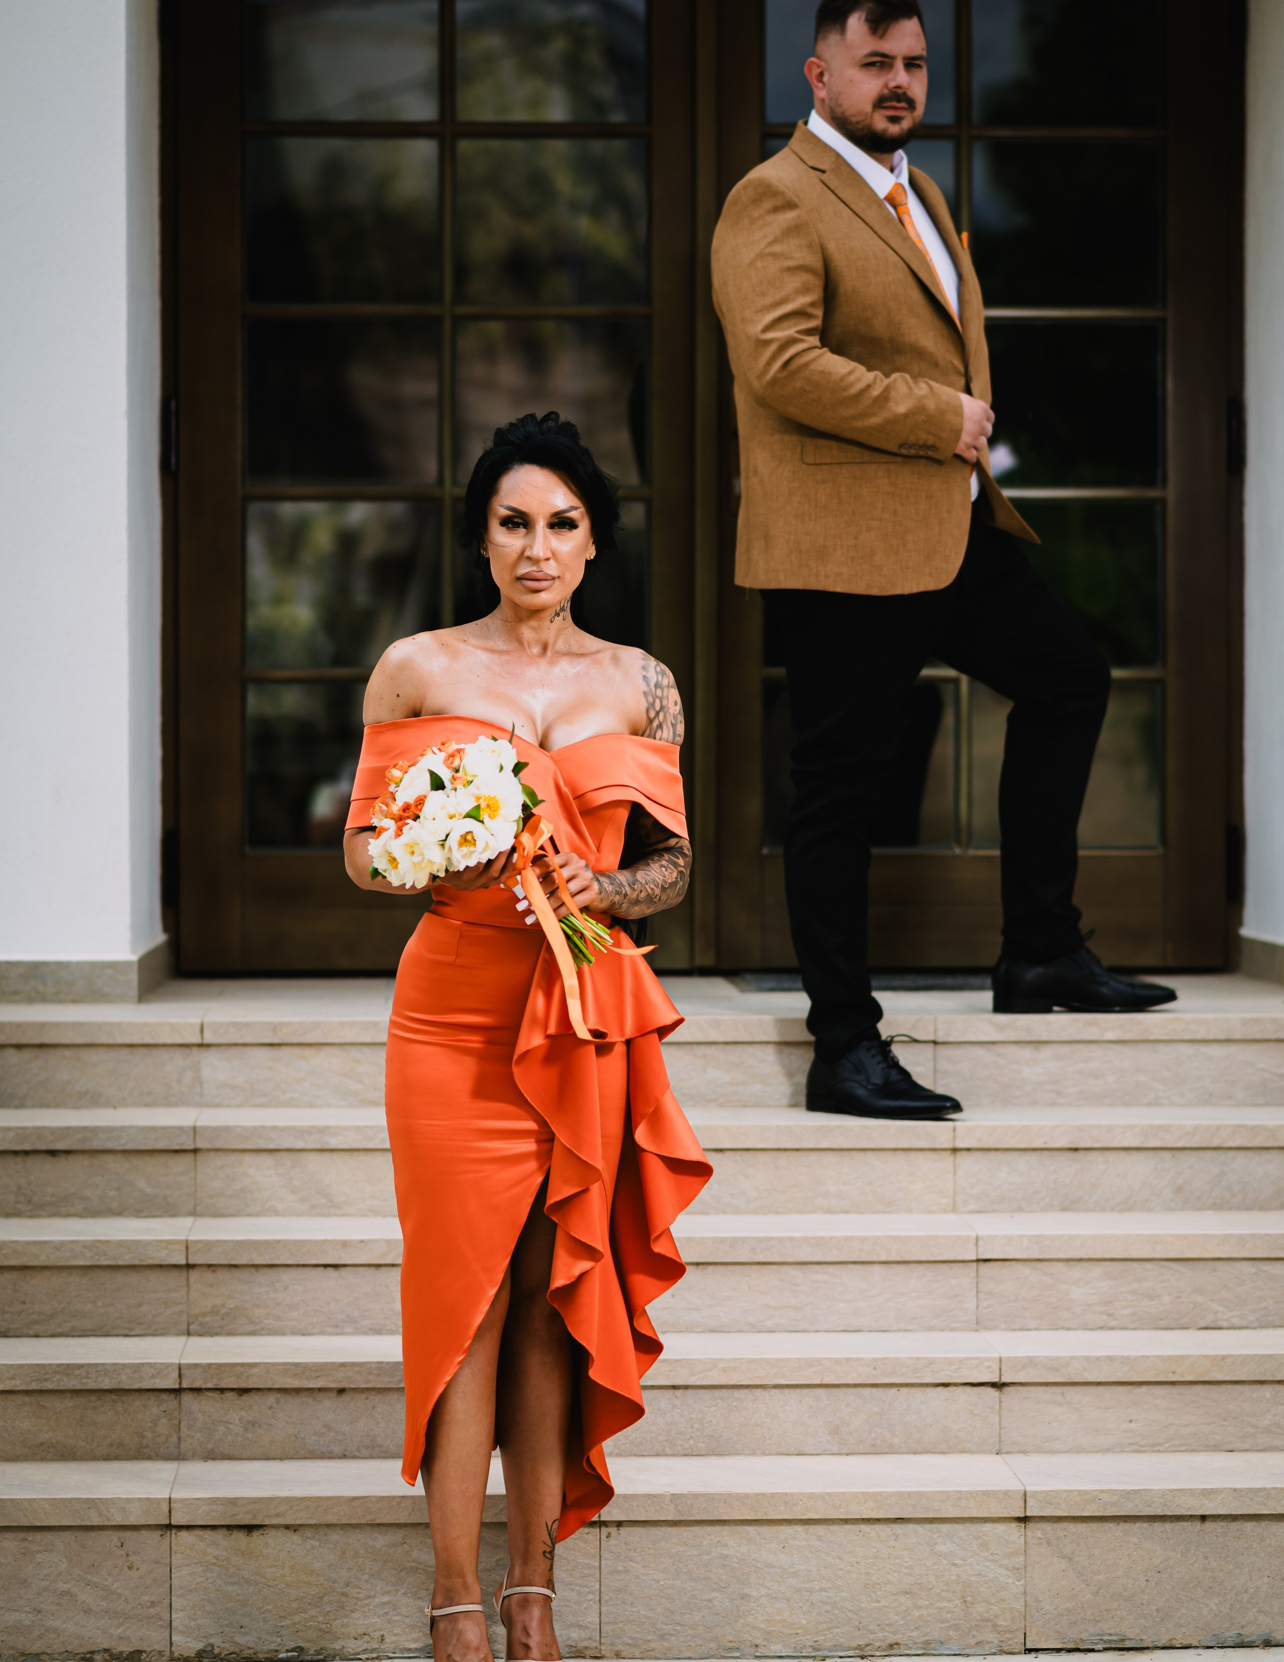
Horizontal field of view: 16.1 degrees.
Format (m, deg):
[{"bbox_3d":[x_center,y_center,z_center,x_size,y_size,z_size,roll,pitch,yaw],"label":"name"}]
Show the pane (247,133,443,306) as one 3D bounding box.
[{"bbox_3d":[-0.579,-1.182,8.791,0.374,0.320,0.020,0,1,-3],"label":"pane"}]

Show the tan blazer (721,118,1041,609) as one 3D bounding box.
[{"bbox_3d":[0.372,-0.768,7.432,0.400,0.760,0.550,1,1,35],"label":"tan blazer"}]

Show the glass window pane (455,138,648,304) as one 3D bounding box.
[{"bbox_3d":[-0.176,-1.184,8.813,0.373,0.320,0.020,0,1,-3],"label":"glass window pane"}]

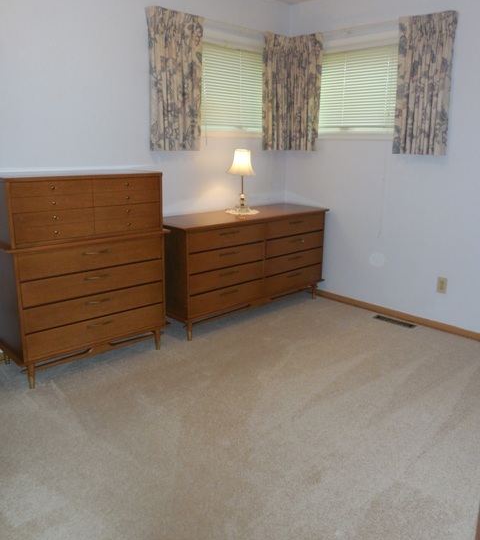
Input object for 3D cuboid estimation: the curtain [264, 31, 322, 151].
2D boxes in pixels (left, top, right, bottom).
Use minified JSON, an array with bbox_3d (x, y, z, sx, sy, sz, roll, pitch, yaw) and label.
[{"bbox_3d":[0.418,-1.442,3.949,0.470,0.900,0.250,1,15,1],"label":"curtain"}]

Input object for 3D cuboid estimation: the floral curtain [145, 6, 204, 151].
[{"bbox_3d":[-0.436,-1.284,3.312,0.455,0.900,0.110,-13,20,-42],"label":"floral curtain"}]

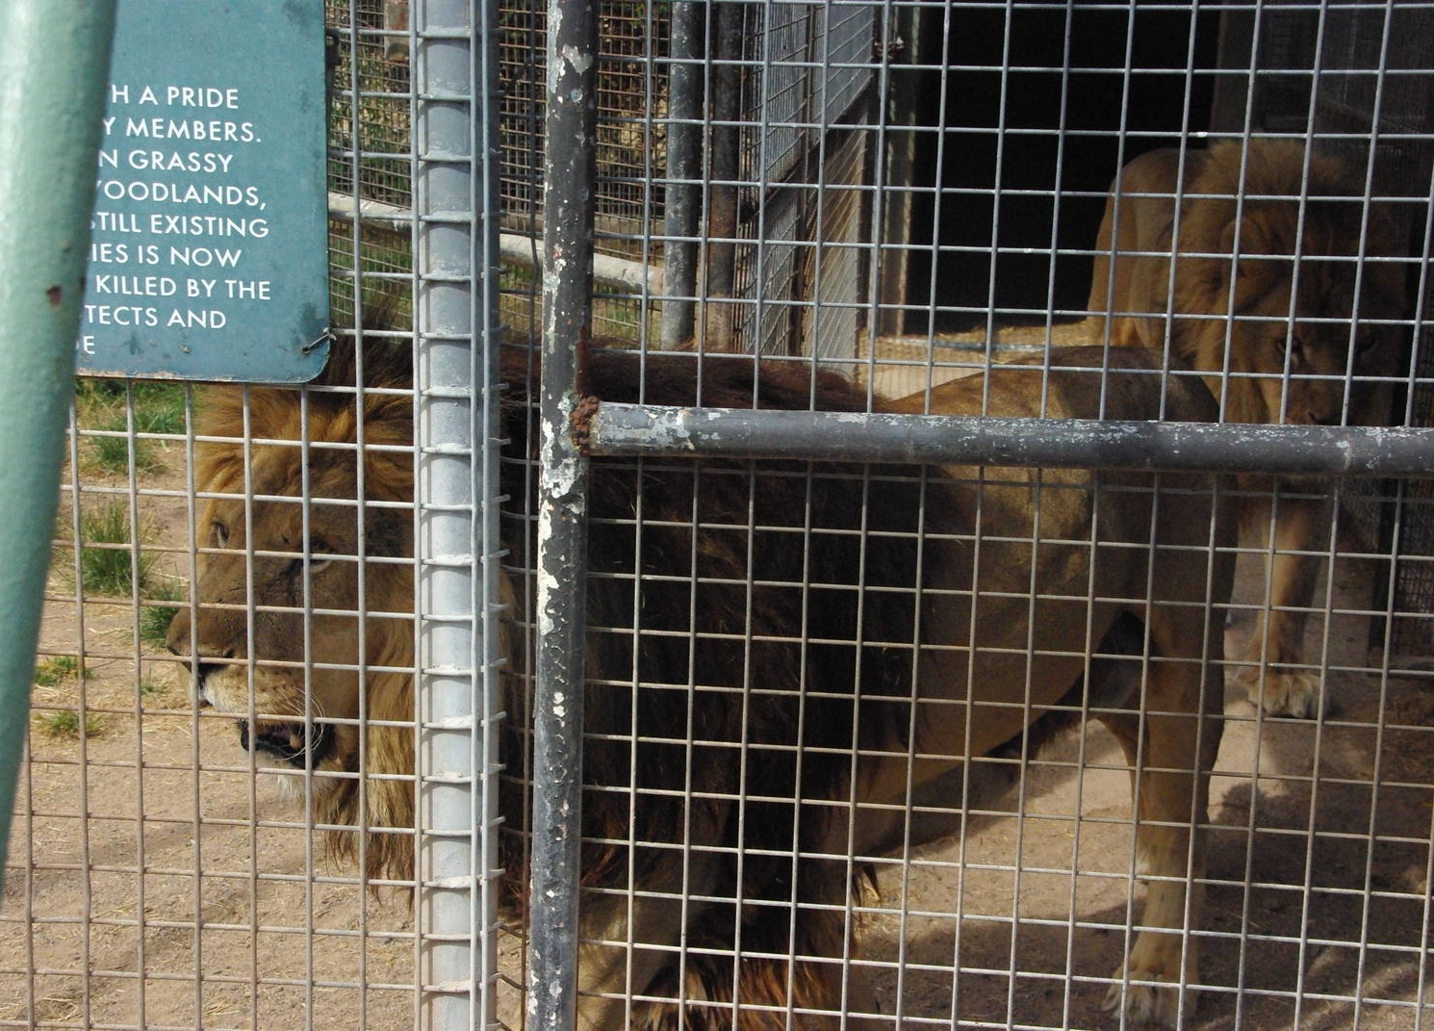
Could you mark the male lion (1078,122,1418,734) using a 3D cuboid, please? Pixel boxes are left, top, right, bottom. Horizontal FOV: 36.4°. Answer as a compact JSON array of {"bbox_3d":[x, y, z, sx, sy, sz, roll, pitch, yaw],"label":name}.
[{"bbox_3d":[1.159,-0.272,5.012,0.480,1.170,1.750,2,14,0],"label":"male lion"}]

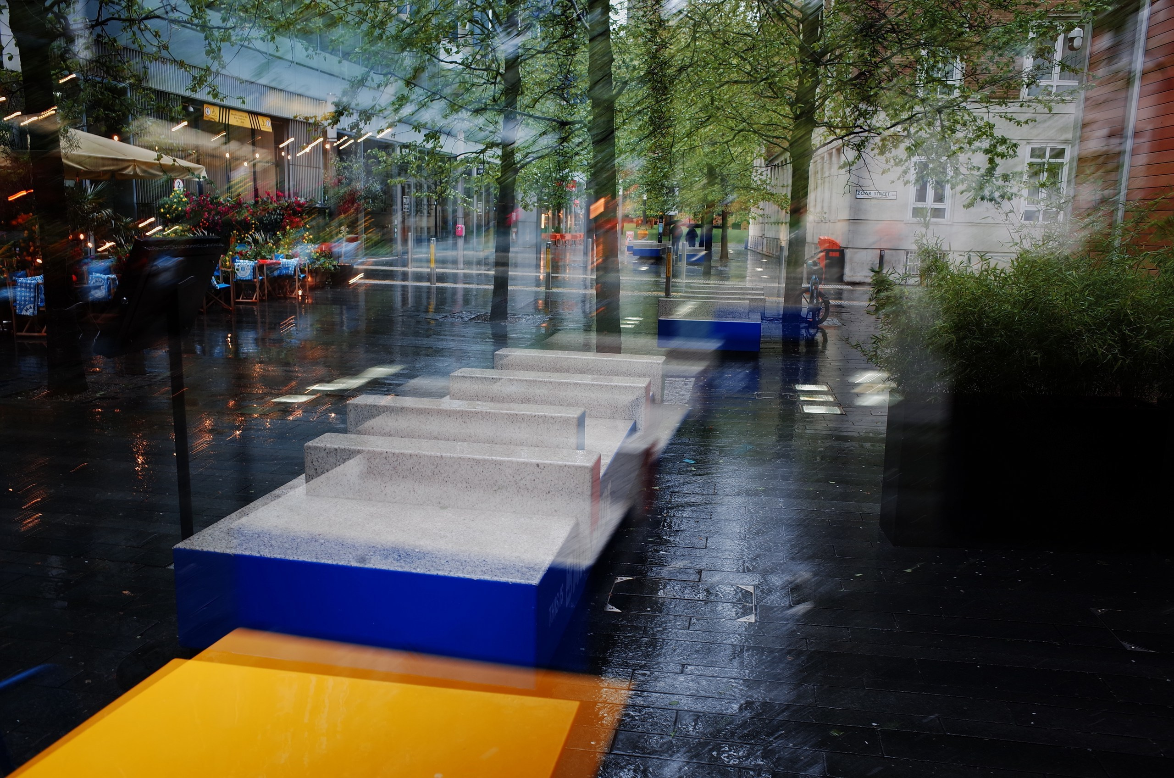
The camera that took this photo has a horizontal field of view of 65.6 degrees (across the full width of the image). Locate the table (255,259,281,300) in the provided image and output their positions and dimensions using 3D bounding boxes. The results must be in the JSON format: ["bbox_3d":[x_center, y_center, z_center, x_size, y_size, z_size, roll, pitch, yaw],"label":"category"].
[{"bbox_3d":[-6.415,-2.199,18.394,0.620,0.730,0.620,4,11,14],"label":"table"}]

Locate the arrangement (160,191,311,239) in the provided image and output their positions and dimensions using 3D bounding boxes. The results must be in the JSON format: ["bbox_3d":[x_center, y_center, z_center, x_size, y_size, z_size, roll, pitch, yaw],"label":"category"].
[{"bbox_3d":[-7.804,-3.883,20.300,3.350,1.050,0.850,2,10,0],"label":"arrangement"}]

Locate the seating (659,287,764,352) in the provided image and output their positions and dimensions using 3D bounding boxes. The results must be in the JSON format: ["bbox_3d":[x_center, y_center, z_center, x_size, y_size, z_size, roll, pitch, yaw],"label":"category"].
[{"bbox_3d":[1.992,-1.176,14.335,1.450,0.660,4.500,3,10,8],"label":"seating"}]

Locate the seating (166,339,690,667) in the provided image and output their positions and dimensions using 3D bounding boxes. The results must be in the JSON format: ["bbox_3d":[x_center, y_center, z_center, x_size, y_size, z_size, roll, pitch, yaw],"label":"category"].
[{"bbox_3d":[-0.444,0.373,5.496,1.470,0.660,4.500,4,11,10],"label":"seating"}]

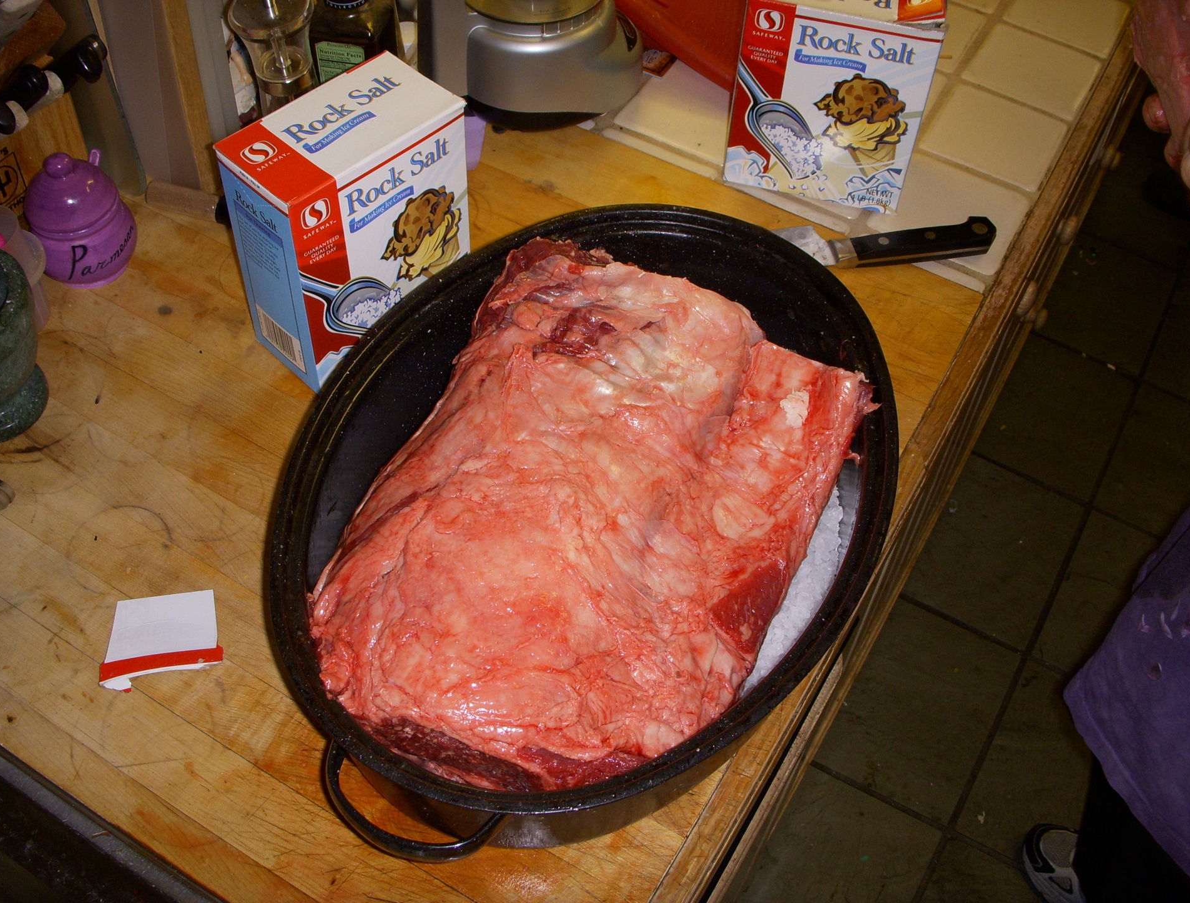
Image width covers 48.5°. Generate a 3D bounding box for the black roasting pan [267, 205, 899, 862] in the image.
[{"bbox_3d":[0.002,0.042,0.813,0.340,0.128,0.497,20,53,13],"label":"black roasting pan"}]

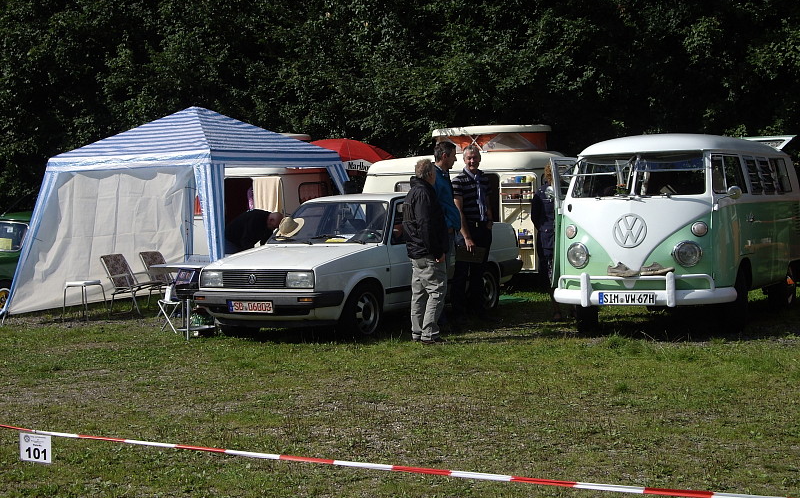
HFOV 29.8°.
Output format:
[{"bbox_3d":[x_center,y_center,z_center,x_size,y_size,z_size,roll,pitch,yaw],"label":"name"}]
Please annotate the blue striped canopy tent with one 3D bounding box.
[{"bbox_3d":[-2.604,-0.532,19.394,3.400,2.560,3.400,0,4,32],"label":"blue striped canopy tent"}]

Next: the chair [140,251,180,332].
[{"bbox_3d":[-2.931,0.399,18.541,0.660,0.820,0.580,-1,4,30],"label":"chair"}]

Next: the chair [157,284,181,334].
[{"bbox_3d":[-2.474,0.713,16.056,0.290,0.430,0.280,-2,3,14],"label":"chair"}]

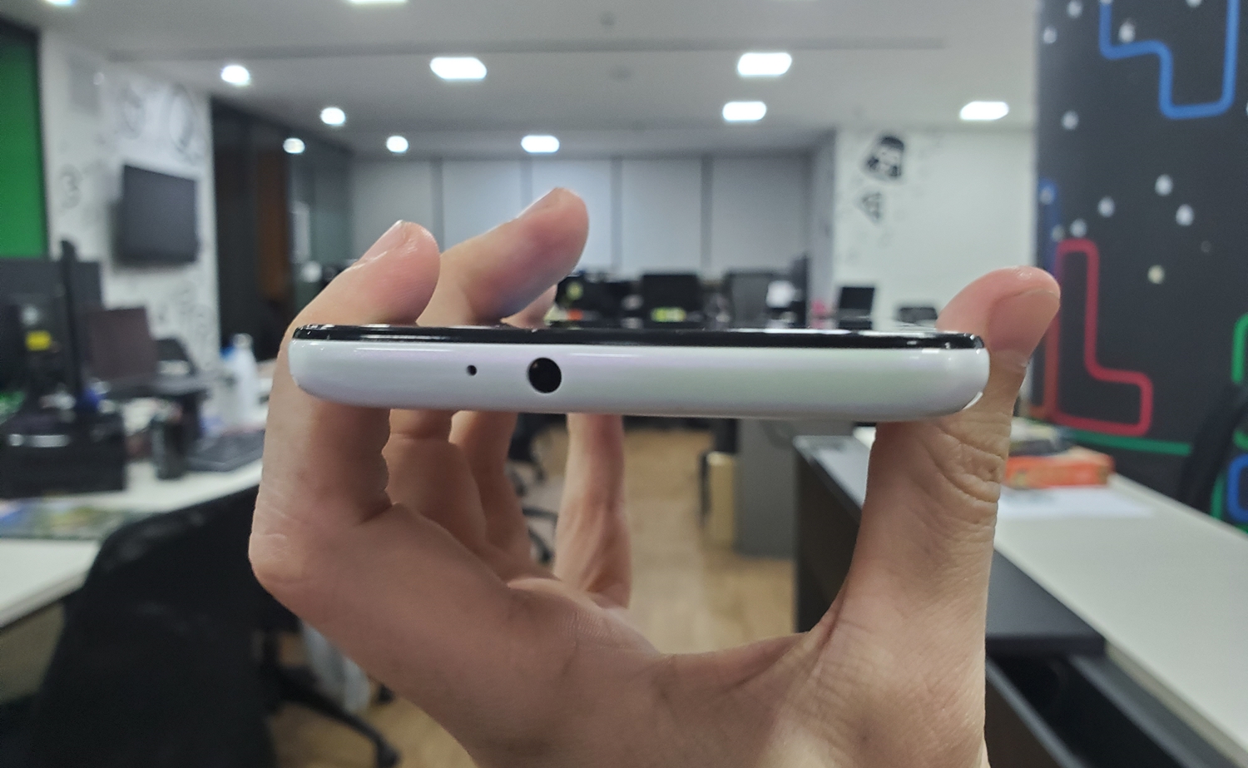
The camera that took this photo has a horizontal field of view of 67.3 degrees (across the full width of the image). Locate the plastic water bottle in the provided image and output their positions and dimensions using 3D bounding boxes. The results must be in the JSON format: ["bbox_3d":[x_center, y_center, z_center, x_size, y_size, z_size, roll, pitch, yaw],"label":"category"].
[{"bbox_3d":[-1.259,-0.018,3.100,0.100,0.290,0.100,0,7,3],"label":"plastic water bottle"}]

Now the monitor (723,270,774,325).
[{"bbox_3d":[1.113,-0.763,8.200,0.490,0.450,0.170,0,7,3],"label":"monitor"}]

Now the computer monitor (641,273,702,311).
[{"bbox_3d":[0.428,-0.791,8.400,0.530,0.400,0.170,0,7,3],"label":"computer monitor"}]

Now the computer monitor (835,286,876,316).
[{"bbox_3d":[2.248,-0.790,9.100,0.370,0.320,0.160,2,7,18],"label":"computer monitor"}]

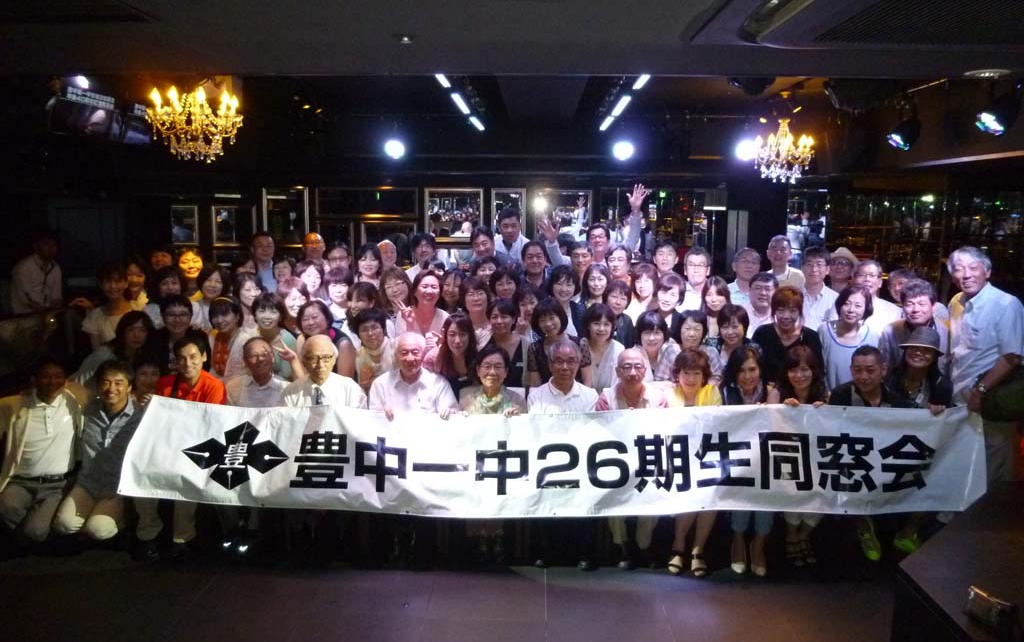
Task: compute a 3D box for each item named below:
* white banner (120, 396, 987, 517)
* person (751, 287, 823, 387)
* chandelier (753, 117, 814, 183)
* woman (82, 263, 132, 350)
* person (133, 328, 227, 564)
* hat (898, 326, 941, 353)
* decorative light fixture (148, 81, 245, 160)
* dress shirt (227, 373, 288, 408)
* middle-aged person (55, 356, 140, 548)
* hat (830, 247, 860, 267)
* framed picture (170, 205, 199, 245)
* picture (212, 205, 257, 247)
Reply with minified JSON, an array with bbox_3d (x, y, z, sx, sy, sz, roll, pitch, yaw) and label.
[{"bbox_3d":[0.178,0.749,4.055,4.650,0.580,0.180,1,-5,2],"label":"white banner"},{"bbox_3d":[1.681,0.524,4.680,0.460,1.504,0.320,2,9,11],"label":"person"},{"bbox_3d":[1.950,-1.222,5.301,0.430,0.455,0.430,4,10,19],"label":"chandelier"},{"bbox_3d":[-2.770,0.377,5.189,0.450,1.561,0.320,-2,9,-13],"label":"woman"},{"bbox_3d":[-1.906,0.680,4.274,0.540,1.210,0.680,-1,9,-10],"label":"person"},{"bbox_3d":[2.343,0.100,4.231,0.245,0.130,0.280,12,16,17],"label":"hat"},{"bbox_3d":[-2.037,-1.272,4.736,0.610,0.490,0.610,1,8,2],"label":"decorative light fixture"},{"bbox_3d":[-1.472,0.561,4.330,0.440,0.520,0.280,0,9,-6],"label":"dress shirt"},{"bbox_3d":[-2.461,0.787,4.485,0.540,1.090,0.660,-1,8,-12],"label":"middle-aged person"},{"bbox_3d":[2.639,-0.517,5.907,0.260,0.140,0.290,2,8,14],"label":"hat"},{"bbox_3d":[-3.936,-1.148,8.888,0.340,0.470,0.040,1,9,2],"label":"framed picture"},{"bbox_3d":[-3.395,-1.179,9.031,0.530,0.510,0.050,1,8,2],"label":"picture"}]

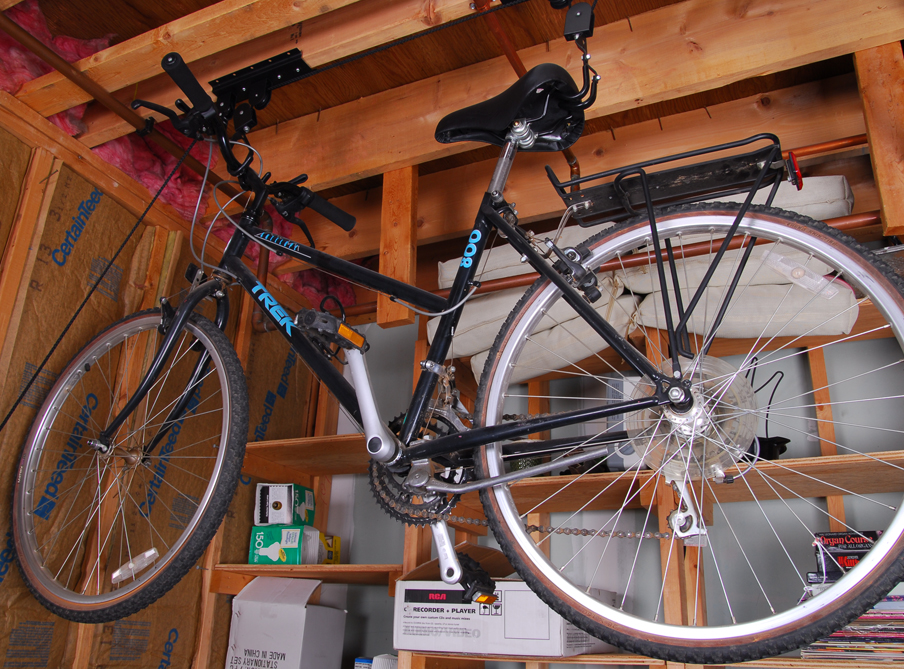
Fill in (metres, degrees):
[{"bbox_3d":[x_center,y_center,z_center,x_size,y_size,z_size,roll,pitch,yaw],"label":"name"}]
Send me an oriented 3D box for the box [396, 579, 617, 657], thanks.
[{"bbox_3d":[0.145,0.751,1.976,0.425,0.160,0.460,-7,-24,21],"label":"box"}]

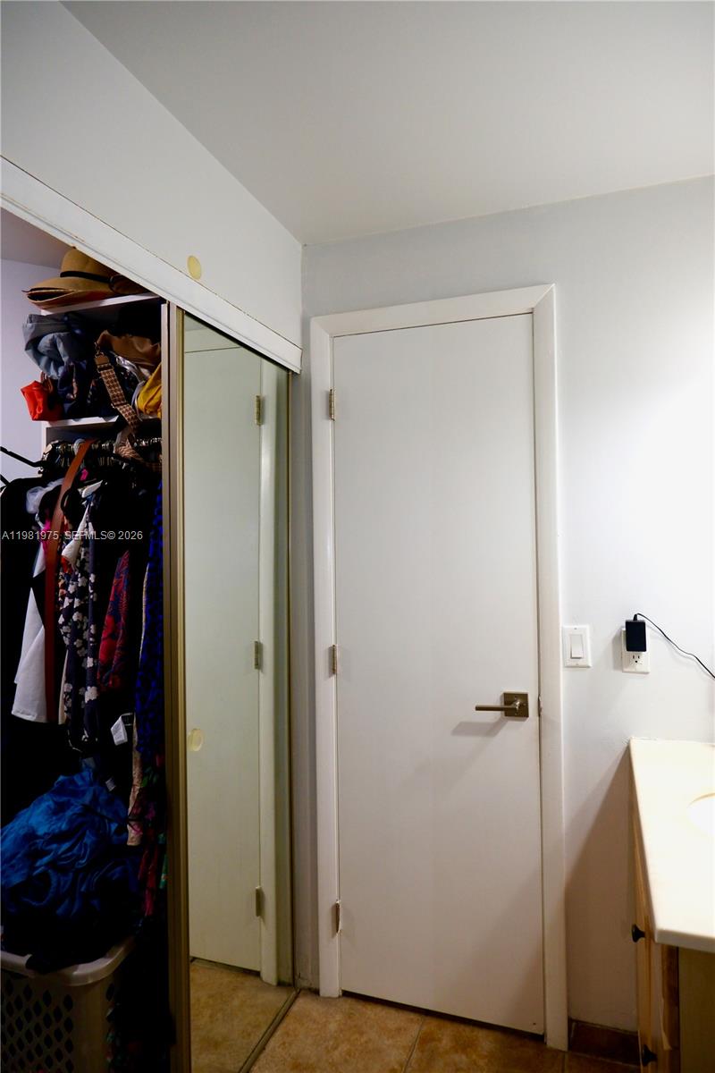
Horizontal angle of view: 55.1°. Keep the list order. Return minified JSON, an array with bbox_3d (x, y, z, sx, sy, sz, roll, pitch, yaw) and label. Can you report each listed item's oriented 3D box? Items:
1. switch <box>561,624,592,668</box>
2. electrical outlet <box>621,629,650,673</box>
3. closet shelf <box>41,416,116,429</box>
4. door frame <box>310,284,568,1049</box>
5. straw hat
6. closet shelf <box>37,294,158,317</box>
[{"bbox_3d":[0.610,0.307,1.898,0.070,0.115,0.011,-1,-1,19],"label":"switch"},{"bbox_3d":[0.752,0.308,1.848,0.070,0.115,0.010,-1,-1,19],"label":"electrical outlet"},{"bbox_3d":[-0.618,-0.340,2.152,0.590,0.019,0.360,-1,-1,19],"label":"closet shelf"},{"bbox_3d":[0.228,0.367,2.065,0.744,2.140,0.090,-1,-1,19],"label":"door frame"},{"bbox_3d":[-0.832,-0.781,2.136,0.360,0.175,0.360,-1,-1,19],"label":"straw hat"},{"bbox_3d":[-0.622,-0.683,2.156,0.590,0.019,0.360,-1,-1,19],"label":"closet shelf"}]

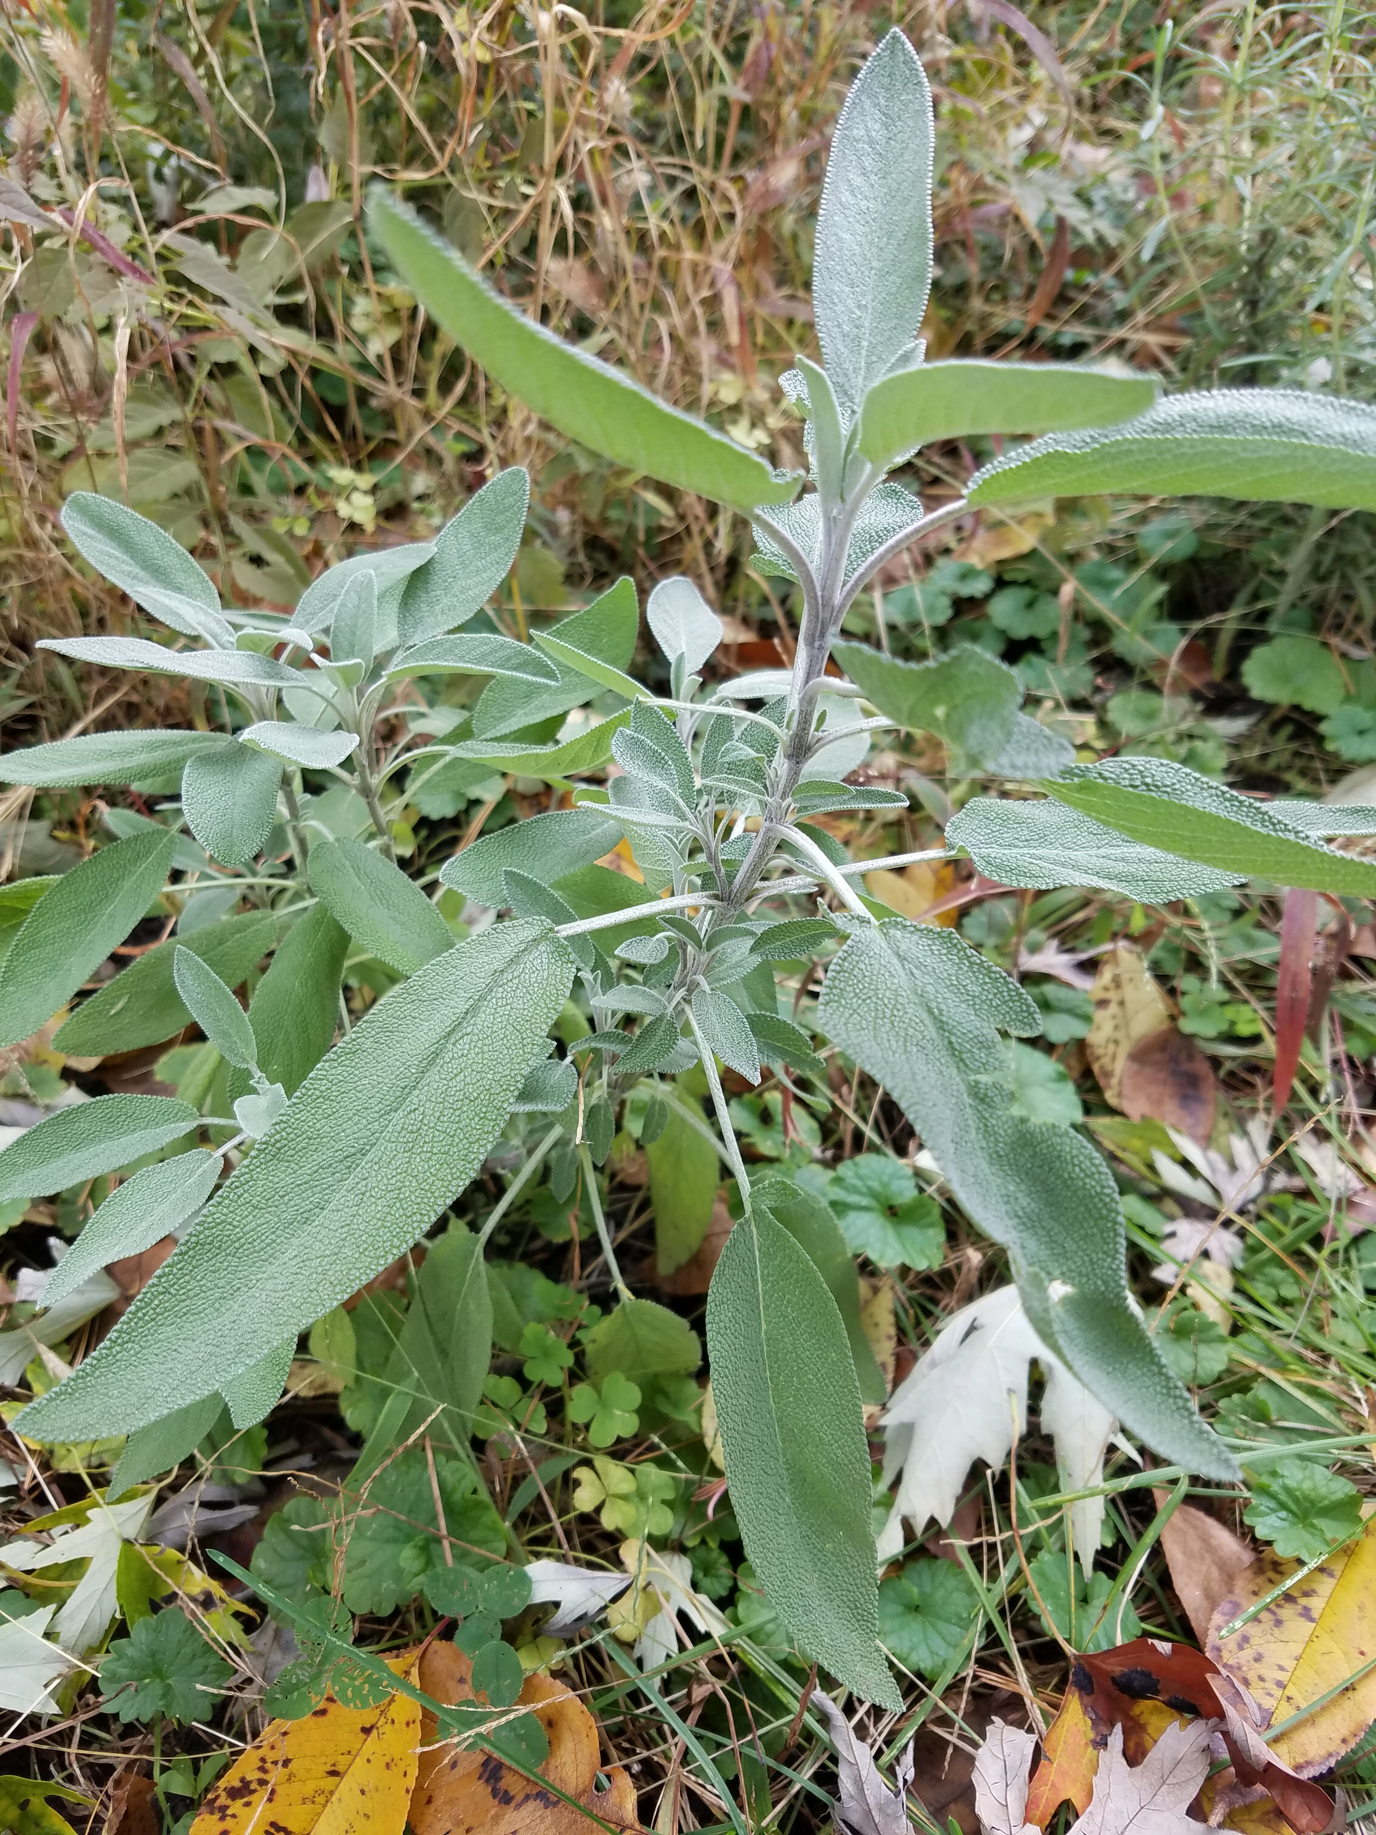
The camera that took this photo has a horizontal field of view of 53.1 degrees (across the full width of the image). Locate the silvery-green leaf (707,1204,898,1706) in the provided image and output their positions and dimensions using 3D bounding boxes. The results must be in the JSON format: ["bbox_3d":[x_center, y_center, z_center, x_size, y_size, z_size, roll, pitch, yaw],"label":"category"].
[{"bbox_3d":[0.021,0.108,0.279,0.032,0.014,0.098,-8,78,1],"label":"silvery-green leaf"}]

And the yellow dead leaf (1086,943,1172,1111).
[{"bbox_3d":[0.138,0.034,0.431,0.030,0.008,0.064,8,55,6],"label":"yellow dead leaf"}]

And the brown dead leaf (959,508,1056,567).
[{"bbox_3d":[0.143,-0.171,0.617,0.058,0.013,0.032,-28,53,-22],"label":"brown dead leaf"}]

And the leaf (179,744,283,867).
[{"bbox_3d":[-0.134,-0.034,0.405,0.028,0.009,0.044,-6,61,-3],"label":"leaf"}]

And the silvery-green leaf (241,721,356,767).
[{"bbox_3d":[-0.123,-0.054,0.435,0.037,0.010,0.021,-7,31,-12],"label":"silvery-green leaf"}]

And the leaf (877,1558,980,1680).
[{"bbox_3d":[0.065,0.191,0.375,0.031,0.008,0.033,-3,56,4],"label":"leaf"}]

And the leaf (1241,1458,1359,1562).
[{"bbox_3d":[0.169,0.162,0.378,0.033,0.008,0.030,-1,56,13],"label":"leaf"}]

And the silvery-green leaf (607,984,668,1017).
[{"bbox_3d":[-0.014,0.021,0.347,0.019,0.004,0.011,9,42,-16],"label":"silvery-green leaf"}]

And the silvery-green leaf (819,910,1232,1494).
[{"bbox_3d":[0.071,0.055,0.283,0.036,0.025,0.127,-29,75,-8],"label":"silvery-green leaf"}]

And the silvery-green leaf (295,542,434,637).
[{"bbox_3d":[-0.101,-0.104,0.430,0.022,0.011,0.054,36,64,25],"label":"silvery-green leaf"}]

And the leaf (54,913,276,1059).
[{"bbox_3d":[-0.138,0.018,0.367,0.065,0.006,0.023,-34,55,-16],"label":"leaf"}]

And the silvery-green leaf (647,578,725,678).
[{"bbox_3d":[-0.001,-0.074,0.351,0.018,0.025,0.005,-2,19,-1],"label":"silvery-green leaf"}]

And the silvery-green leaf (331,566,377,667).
[{"bbox_3d":[-0.107,-0.095,0.440,0.015,0.034,0.007,5,15,-3],"label":"silvery-green leaf"}]

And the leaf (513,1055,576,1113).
[{"bbox_3d":[-0.038,0.043,0.342,0.014,0.005,0.026,38,58,25],"label":"leaf"}]

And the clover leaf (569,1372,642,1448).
[{"bbox_3d":[-0.019,0.116,0.324,0.017,0.004,0.016,0,60,0],"label":"clover leaf"}]

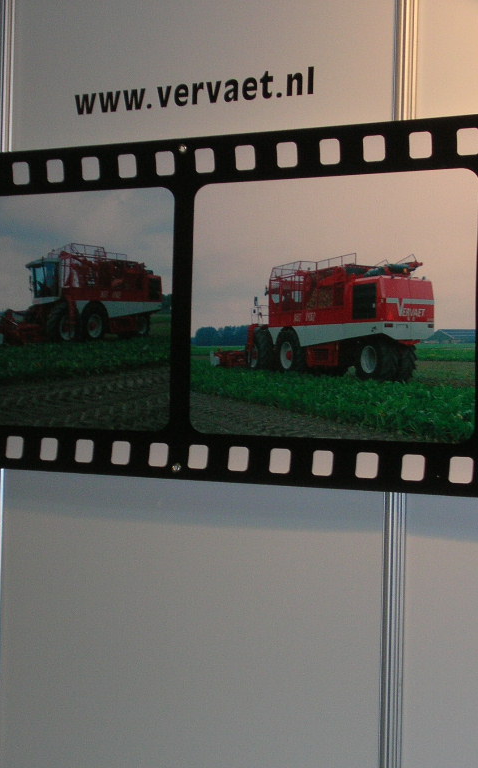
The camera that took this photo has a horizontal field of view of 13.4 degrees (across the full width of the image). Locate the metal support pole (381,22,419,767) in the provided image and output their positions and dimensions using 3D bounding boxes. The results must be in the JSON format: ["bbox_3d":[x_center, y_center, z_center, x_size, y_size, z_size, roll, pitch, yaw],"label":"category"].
[{"bbox_3d":[0.266,0.451,3.532,0.040,2.500,0.040,1,0,39],"label":"metal support pole"}]

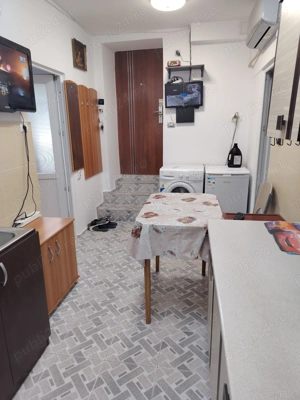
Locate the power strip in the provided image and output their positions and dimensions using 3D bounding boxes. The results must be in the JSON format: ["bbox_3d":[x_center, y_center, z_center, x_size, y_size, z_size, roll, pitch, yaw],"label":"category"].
[{"bbox_3d":[-1.075,0.175,2.413,0.055,0.042,0.370,2,15,9],"label":"power strip"}]

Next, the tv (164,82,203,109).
[{"bbox_3d":[0.475,-1.474,3.892,0.520,0.316,0.070,2,15,9],"label":"tv"}]

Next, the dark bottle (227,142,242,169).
[{"bbox_3d":[1.186,-0.630,3.891,0.183,0.330,0.120,2,15,9],"label":"dark bottle"}]

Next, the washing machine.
[{"bbox_3d":[0.473,-0.067,4.094,0.600,0.850,0.500,2,15,9],"label":"washing machine"}]

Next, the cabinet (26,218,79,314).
[{"bbox_3d":[-0.942,0.569,2.240,0.410,0.630,0.780,2,15,9],"label":"cabinet"}]

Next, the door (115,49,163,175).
[{"bbox_3d":[-0.132,-1.430,4.707,0.840,1.990,0.060,2,15,9],"label":"door"}]

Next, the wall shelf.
[{"bbox_3d":[0.483,-1.768,3.831,0.510,0.130,0.180,2,15,9],"label":"wall shelf"}]

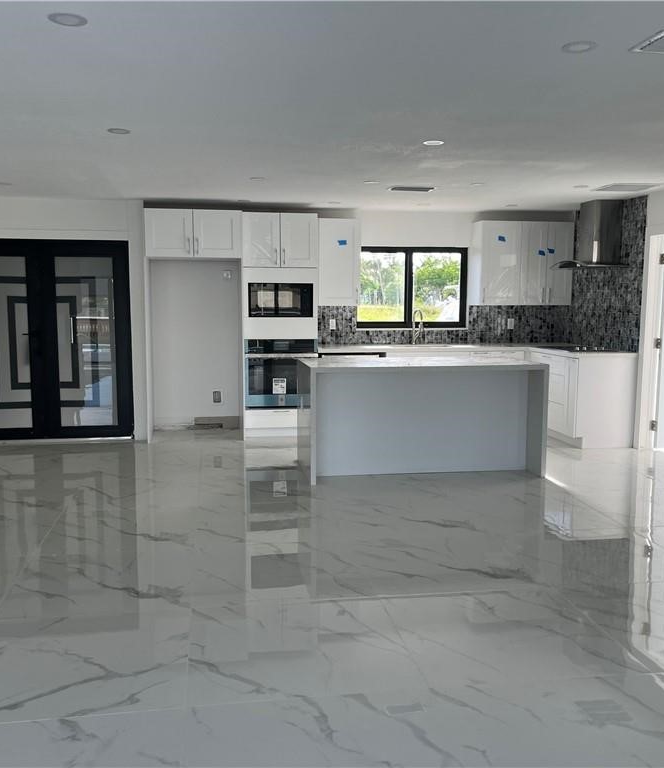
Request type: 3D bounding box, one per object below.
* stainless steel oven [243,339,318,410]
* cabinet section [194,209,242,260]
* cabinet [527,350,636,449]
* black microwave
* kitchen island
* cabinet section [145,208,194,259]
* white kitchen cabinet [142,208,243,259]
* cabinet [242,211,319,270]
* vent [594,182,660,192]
[{"bbox_3d":[-0.555,-0.128,8.117,0.746,0.717,0.600,-1,6,-8],"label":"stainless steel oven"},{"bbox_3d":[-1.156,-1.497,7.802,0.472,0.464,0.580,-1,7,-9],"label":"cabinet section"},{"bbox_3d":[2.579,0.112,7.990,0.630,0.928,1.064,-1,6,-8],"label":"cabinet"},{"bbox_3d":[-0.540,-0.863,7.974,0.654,0.337,0.420,-1,6,-8],"label":"black microwave"},{"bbox_3d":[0.719,0.272,6.493,1.910,0.921,0.910,-1,6,-8],"label":"kitchen island"},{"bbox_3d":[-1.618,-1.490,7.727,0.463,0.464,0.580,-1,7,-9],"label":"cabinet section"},{"bbox_3d":[-1.403,-1.507,7.881,0.945,0.456,0.610,-1,6,-8],"label":"white kitchen cabinet"},{"bbox_3d":[-0.561,-1.474,8.021,0.761,0.546,0.610,-1,6,-8],"label":"cabinet"},{"bbox_3d":[2.589,-1.712,6.741,0.435,0.030,0.445,-1,6,-8],"label":"vent"}]

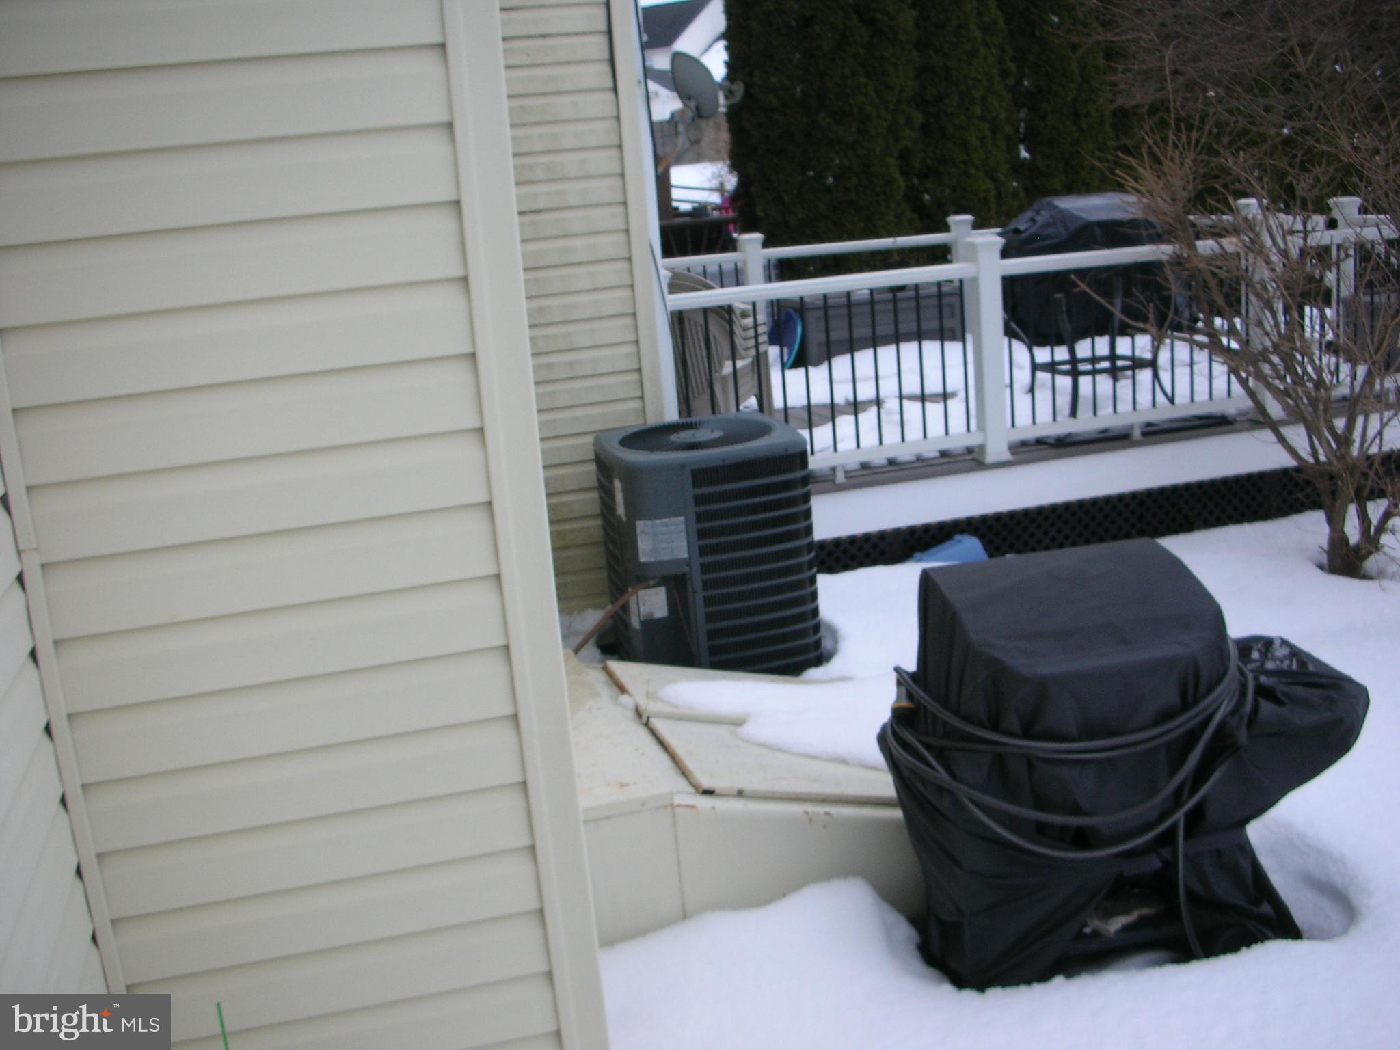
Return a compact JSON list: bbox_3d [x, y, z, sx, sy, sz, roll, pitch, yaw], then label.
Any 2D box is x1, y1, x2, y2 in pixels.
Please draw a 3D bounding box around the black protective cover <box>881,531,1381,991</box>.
[{"bbox_3d":[1.028,0.562,3.423,1.210,0.940,0.550,-7,14,-8],"label":"black protective cover"}]

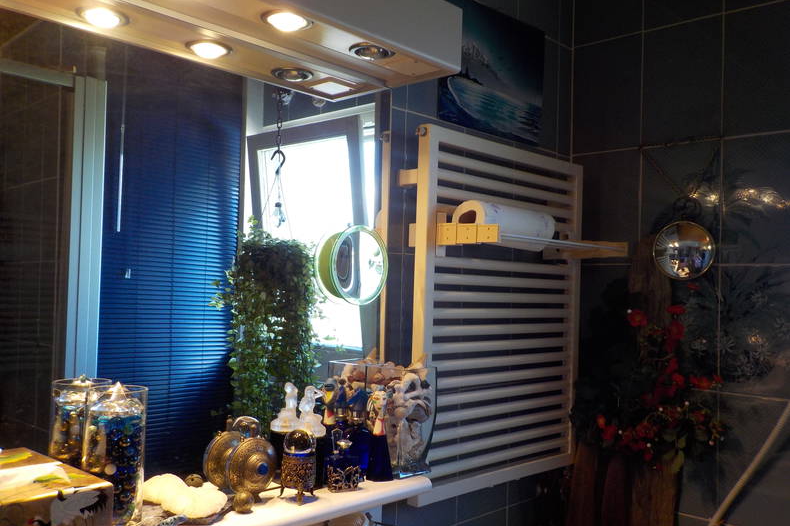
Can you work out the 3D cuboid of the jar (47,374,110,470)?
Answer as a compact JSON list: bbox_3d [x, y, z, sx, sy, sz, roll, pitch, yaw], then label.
[{"bbox_3d":[-0.453,0.261,0.985,0.077,0.196,0.077,0,-2,45],"label":"jar"}]

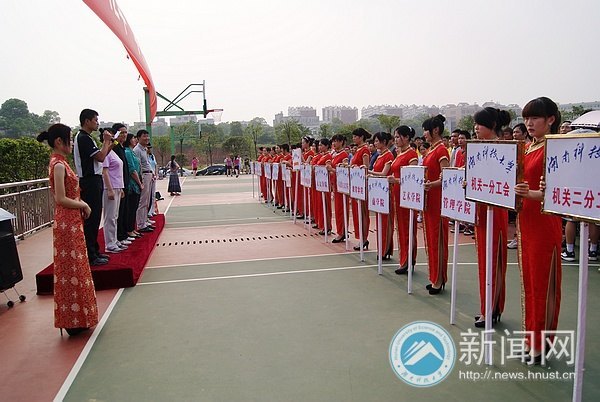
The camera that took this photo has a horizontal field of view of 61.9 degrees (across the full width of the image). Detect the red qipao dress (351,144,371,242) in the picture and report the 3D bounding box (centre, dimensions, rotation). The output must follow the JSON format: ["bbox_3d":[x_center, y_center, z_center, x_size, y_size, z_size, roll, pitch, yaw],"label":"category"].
[{"bbox_3d":[0.900,-0.127,7.450,0.270,1.430,0.400,-4,5,-20],"label":"red qipao dress"}]

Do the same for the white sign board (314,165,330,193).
[{"bbox_3d":[0.337,-0.355,8.000,0.050,0.410,0.560,-4,5,-18],"label":"white sign board"}]

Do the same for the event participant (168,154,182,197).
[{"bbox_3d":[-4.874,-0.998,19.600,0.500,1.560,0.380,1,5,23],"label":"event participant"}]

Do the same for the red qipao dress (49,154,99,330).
[{"bbox_3d":[-1.792,0.337,3.934,0.370,1.400,0.420,-3,5,-15],"label":"red qipao dress"}]

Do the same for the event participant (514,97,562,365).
[{"bbox_3d":[1.548,0.200,3.263,0.360,1.720,0.430,-3,5,-15],"label":"event participant"}]

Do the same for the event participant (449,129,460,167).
[{"bbox_3d":[2.669,-0.365,8.638,0.300,1.730,0.470,-3,5,-18],"label":"event participant"}]

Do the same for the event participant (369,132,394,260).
[{"bbox_3d":[1.096,-0.069,6.650,0.360,1.690,0.440,-4,5,-20],"label":"event participant"}]

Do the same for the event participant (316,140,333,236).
[{"bbox_3d":[0.445,-0.264,9.100,0.360,1.730,0.440,-4,5,-20],"label":"event participant"}]

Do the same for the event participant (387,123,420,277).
[{"bbox_3d":[1.154,-0.009,5.640,0.380,1.650,0.440,-3,5,-18],"label":"event participant"}]

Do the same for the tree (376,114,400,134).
[{"bbox_3d":[9.191,-6.491,52.000,2.500,4.900,2.500,-3,5,-12],"label":"tree"}]

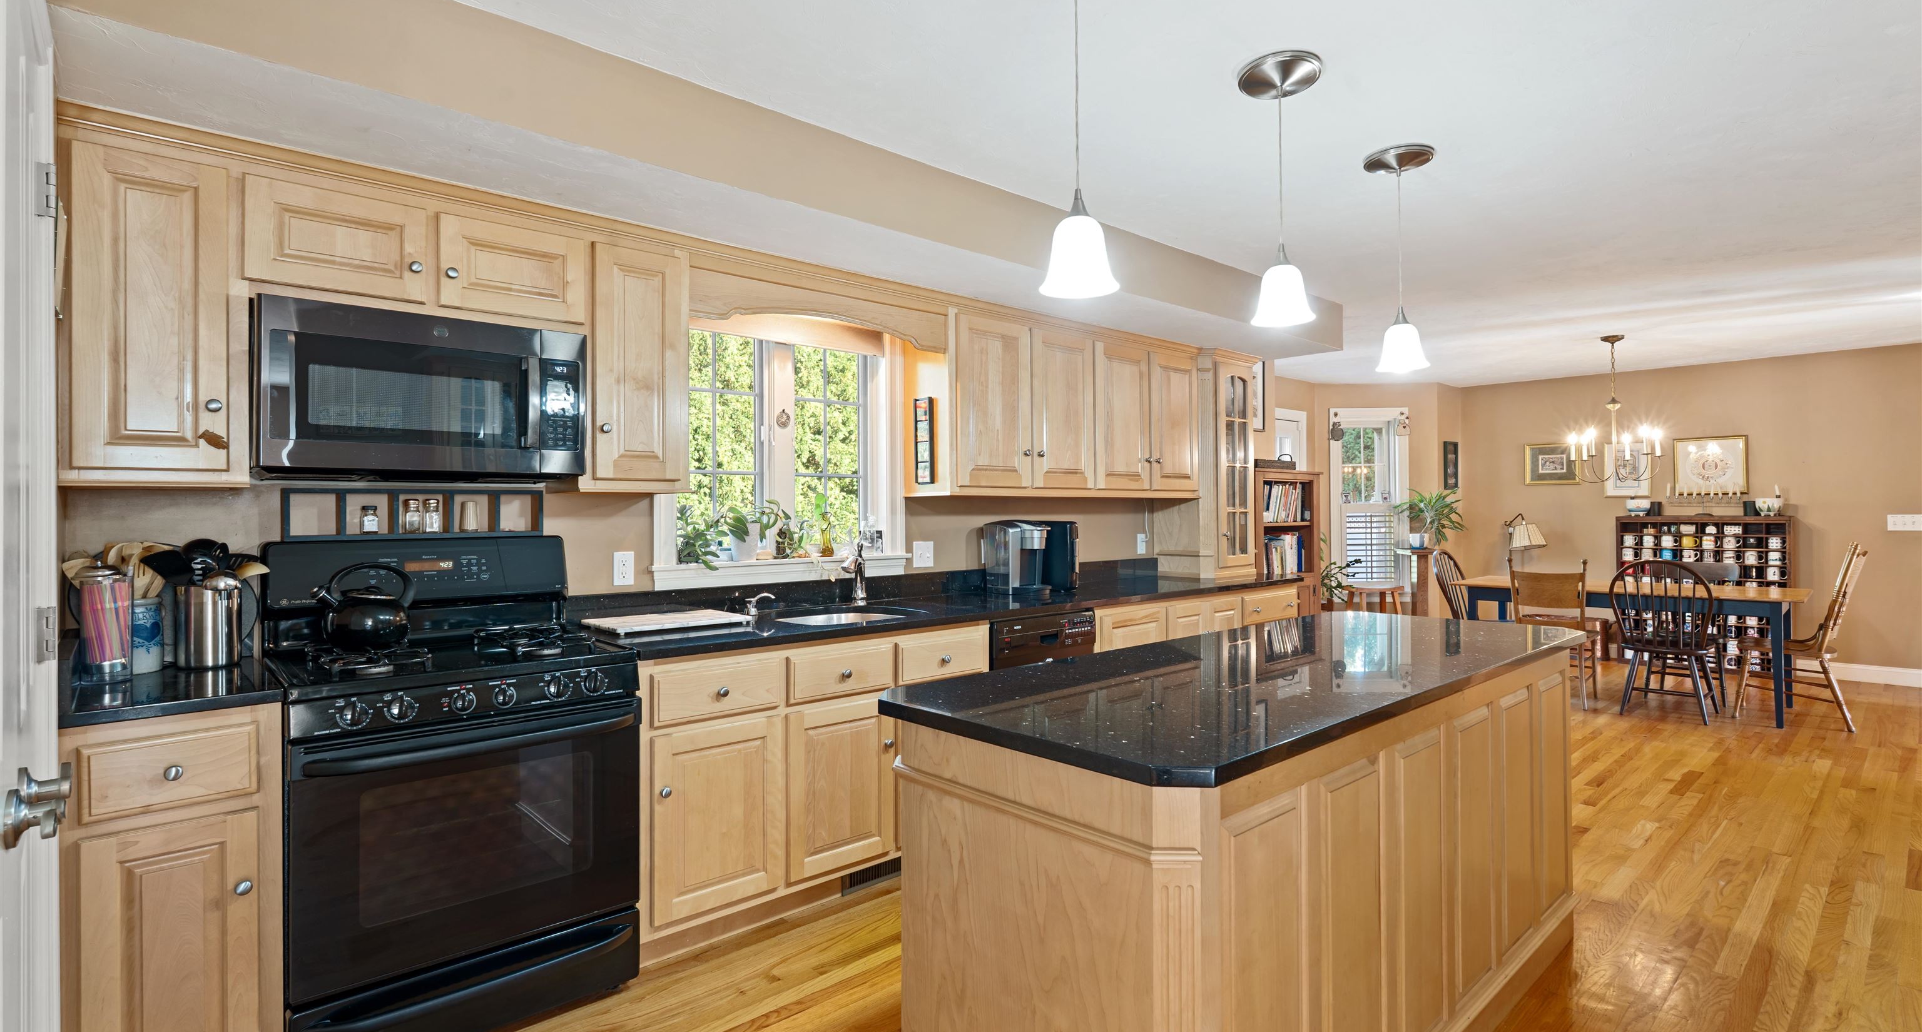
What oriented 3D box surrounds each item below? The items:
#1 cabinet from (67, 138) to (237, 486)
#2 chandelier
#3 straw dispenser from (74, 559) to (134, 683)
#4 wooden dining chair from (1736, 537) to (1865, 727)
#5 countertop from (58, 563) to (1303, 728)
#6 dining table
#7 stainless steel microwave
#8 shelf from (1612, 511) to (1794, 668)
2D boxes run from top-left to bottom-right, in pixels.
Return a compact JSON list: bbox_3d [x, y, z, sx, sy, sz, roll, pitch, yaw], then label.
[{"bbox_3d":[-1.939,-0.455,2.180,0.340,0.778,0.325,-1,1,-43],"label":"cabinet"},{"bbox_3d":[4.476,-0.714,6.235,0.540,0.995,0.540,-1,1,-43],"label":"chandelier"},{"bbox_3d":[-1.859,0.229,1.971,0.091,0.253,0.091,-1,1,-43],"label":"straw dispenser"},{"bbox_3d":[5.162,0.702,5.578,0.470,1.105,0.585,-1,1,-43],"label":"wooden dining chair"},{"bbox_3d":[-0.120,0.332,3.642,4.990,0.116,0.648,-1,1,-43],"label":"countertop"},{"bbox_3d":[4.473,0.843,6.121,0.959,0.742,1.858,-1,1,-43],"label":"dining table"},{"bbox_3d":[-1.496,-0.311,2.524,0.760,0.427,0.420,-1,1,-43],"label":"stainless steel microwave"},{"bbox_3d":[5.996,0.624,7.351,0.230,1.225,1.095,-1,1,-43],"label":"shelf"}]

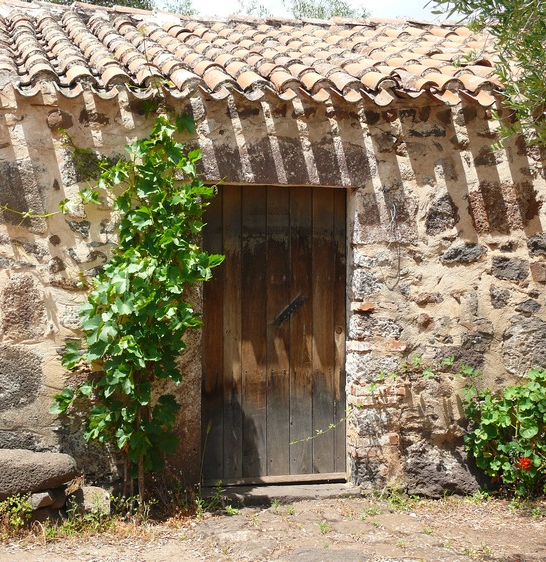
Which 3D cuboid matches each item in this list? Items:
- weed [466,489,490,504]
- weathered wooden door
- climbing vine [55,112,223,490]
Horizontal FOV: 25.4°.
[{"bbox_3d":[1.270,1.332,7.500,0.140,0.085,0.120,0,1,-16],"label":"weed"},{"bbox_3d":[0.014,0.338,7.800,0.968,1.894,0.060,0,1,-16],"label":"weathered wooden door"},{"bbox_3d":[-0.813,0.142,7.200,0.958,2.200,0.400,0,1,-16],"label":"climbing vine"}]

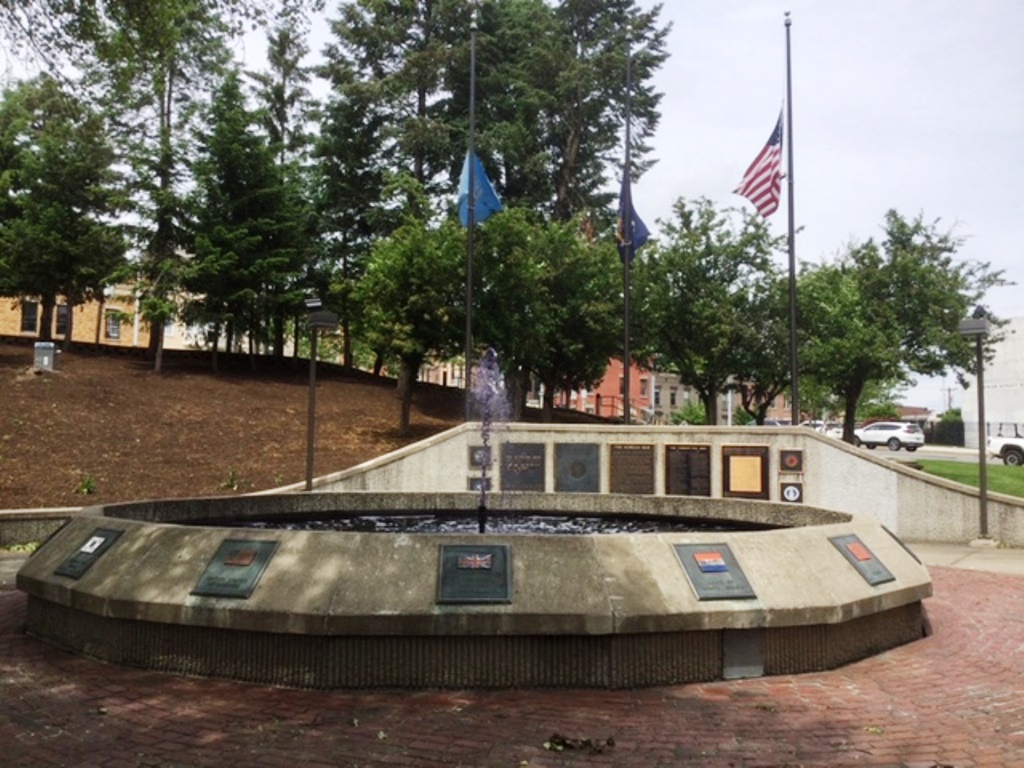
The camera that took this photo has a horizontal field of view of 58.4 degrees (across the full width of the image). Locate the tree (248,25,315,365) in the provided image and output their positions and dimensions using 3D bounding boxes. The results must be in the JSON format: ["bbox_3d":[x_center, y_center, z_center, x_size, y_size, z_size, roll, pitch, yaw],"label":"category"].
[{"bbox_3d":[-10.275,-8.731,40.892,3.600,15.541,3.600,1,-5,0],"label":"tree"}]

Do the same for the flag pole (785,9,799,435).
[{"bbox_3d":[6.393,-3.697,20.901,0.160,9.930,0.160,1,-5,0],"label":"flag pole"}]

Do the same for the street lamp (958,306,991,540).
[{"bbox_3d":[8.799,0.726,17.409,0.580,4.444,0.450,5,-7,-44],"label":"street lamp"}]

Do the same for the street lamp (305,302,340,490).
[{"bbox_3d":[-3.636,0.545,17.415,0.450,4.466,0.580,4,-6,-33],"label":"street lamp"}]

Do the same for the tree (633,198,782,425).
[{"bbox_3d":[5.393,-1.869,25.285,4.212,6.626,4.200,1,-5,0],"label":"tree"}]

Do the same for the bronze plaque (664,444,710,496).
[{"bbox_3d":[3.434,1.710,17.868,0.897,1.019,0.050,1,-5,-3],"label":"bronze plaque"}]

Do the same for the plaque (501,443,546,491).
[{"bbox_3d":[0.216,1.639,17.702,0.851,0.984,0.050,1,-5,-3],"label":"plaque"}]

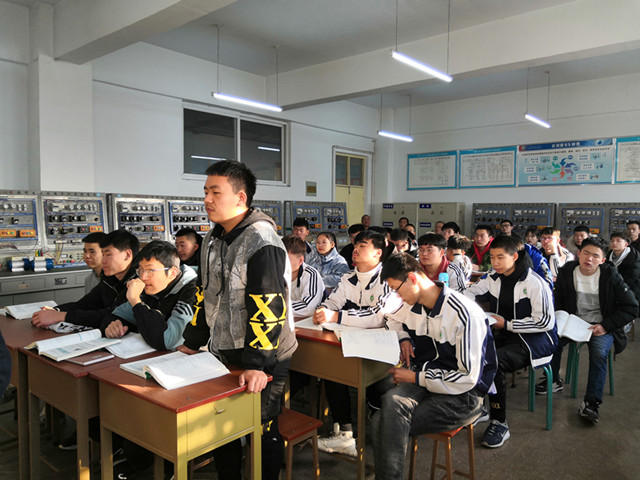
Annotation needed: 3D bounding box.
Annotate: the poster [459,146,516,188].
[{"bbox_3d":[3.418,-1.470,10.258,1.190,0.810,0.030,3,4,40],"label":"poster"}]

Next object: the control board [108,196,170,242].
[{"bbox_3d":[-2.316,-0.280,6.447,0.140,0.610,0.760,-9,-3,40],"label":"control board"}]

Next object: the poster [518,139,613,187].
[{"bbox_3d":[4.534,-1.414,9.318,1.640,0.800,0.030,3,4,40],"label":"poster"}]

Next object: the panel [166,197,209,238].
[{"bbox_3d":[-1.840,-0.309,7.026,0.140,0.600,0.760,-9,-3,40],"label":"panel"}]

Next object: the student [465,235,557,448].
[{"bbox_3d":[1.310,0.616,3.416,0.750,1.300,0.540,-2,4,-38],"label":"student"}]

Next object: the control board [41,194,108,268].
[{"bbox_3d":[-2.973,-0.106,5.969,0.250,0.887,0.738,3,4,41],"label":"control board"}]

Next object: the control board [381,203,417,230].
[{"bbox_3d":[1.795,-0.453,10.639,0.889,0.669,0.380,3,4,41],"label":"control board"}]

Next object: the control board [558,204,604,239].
[{"bbox_3d":[4.419,-0.311,8.397,0.709,0.605,0.200,3,4,41],"label":"control board"}]

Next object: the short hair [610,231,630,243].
[{"bbox_3d":[2.980,-0.033,4.950,0.190,0.125,0.200,3,4,35],"label":"short hair"}]

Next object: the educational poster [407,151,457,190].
[{"bbox_3d":[2.462,-1.523,11.062,1.190,0.820,0.030,3,4,40],"label":"educational poster"}]

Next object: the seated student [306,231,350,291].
[{"bbox_3d":[0.073,0.564,4.786,0.480,1.240,0.720,3,4,41],"label":"seated student"}]

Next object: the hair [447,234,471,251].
[{"bbox_3d":[1.262,0.027,4.550,0.190,0.160,0.210,2,4,24],"label":"hair"}]

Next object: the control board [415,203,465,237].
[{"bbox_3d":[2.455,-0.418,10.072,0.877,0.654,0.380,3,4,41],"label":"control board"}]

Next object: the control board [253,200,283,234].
[{"bbox_3d":[-0.925,-0.365,8.297,0.200,0.560,0.701,3,4,41],"label":"control board"}]

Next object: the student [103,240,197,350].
[{"bbox_3d":[-0.840,0.651,2.745,0.560,1.280,0.750,4,4,44],"label":"student"}]

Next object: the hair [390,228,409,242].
[{"bbox_3d":[0.820,-0.044,5.150,0.180,0.140,0.200,3,4,38],"label":"hair"}]

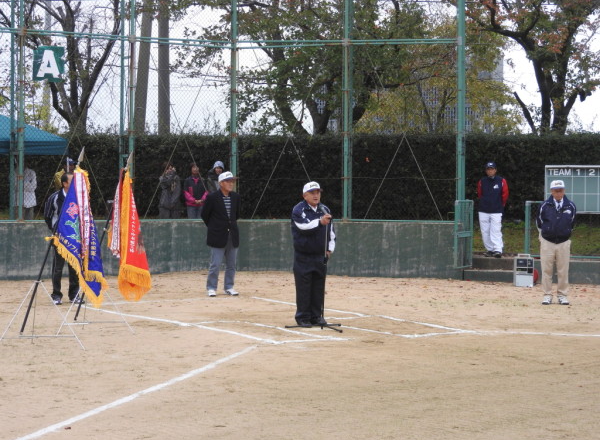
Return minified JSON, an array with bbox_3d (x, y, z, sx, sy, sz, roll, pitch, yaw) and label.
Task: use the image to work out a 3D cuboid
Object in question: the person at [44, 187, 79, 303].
[{"bbox_3d":[-3.146,0.339,19.600,0.520,1.550,0.360,-1,2,-34],"label":"person"}]

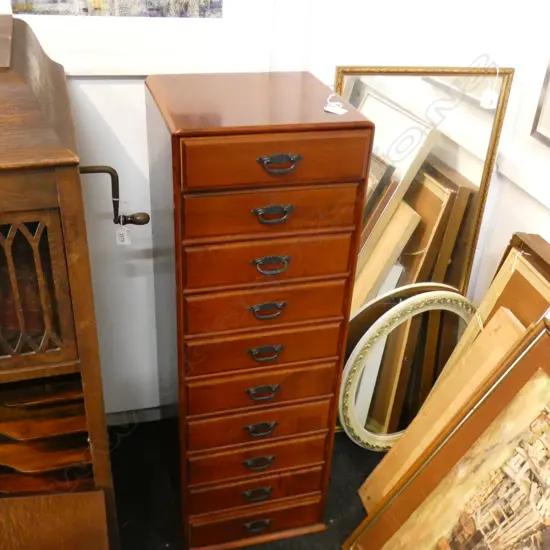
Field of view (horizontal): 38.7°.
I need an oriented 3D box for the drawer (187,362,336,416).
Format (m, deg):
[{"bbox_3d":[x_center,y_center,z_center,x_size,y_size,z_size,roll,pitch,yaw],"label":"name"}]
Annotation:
[{"bbox_3d":[-0.060,0.197,1.915,0.351,0.098,0.280,-6,33,-15],"label":"drawer"}]

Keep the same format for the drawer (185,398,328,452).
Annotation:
[{"bbox_3d":[-0.076,0.291,2.063,0.370,0.103,0.330,-6,31,-15],"label":"drawer"}]

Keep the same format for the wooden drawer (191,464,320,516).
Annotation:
[{"bbox_3d":[-0.085,0.489,2.175,0.370,0.103,0.330,-6,31,-15],"label":"wooden drawer"}]

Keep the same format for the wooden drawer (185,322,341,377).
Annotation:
[{"bbox_3d":[-0.055,0.100,1.855,0.351,0.096,0.280,-6,33,-15],"label":"wooden drawer"}]

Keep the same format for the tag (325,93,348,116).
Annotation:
[{"bbox_3d":[0.132,-0.375,1.709,0.055,0.018,0.095,-6,31,-15],"label":"tag"}]

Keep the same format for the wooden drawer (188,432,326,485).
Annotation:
[{"bbox_3d":[-0.071,0.389,2.034,0.351,0.093,0.280,-6,33,-15],"label":"wooden drawer"}]

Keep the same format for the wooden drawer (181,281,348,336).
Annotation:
[{"bbox_3d":[-0.049,0.003,1.794,0.351,0.101,0.280,-6,33,-15],"label":"wooden drawer"}]

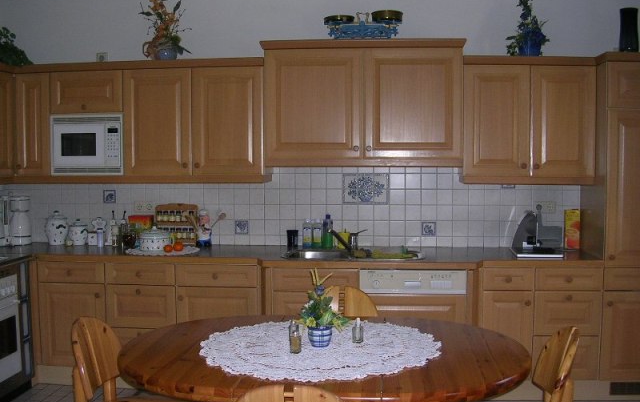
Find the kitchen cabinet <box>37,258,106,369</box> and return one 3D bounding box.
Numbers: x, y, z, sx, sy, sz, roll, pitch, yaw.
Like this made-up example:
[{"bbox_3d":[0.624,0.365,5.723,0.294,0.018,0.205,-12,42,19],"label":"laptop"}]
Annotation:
[{"bbox_3d":[-1.479,0.674,4.543,0.446,0.663,0.580,0,4,5],"label":"kitchen cabinet"}]

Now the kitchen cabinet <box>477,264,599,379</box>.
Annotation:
[{"bbox_3d":[1.288,0.686,4.280,0.697,0.663,0.580,0,4,5],"label":"kitchen cabinet"}]

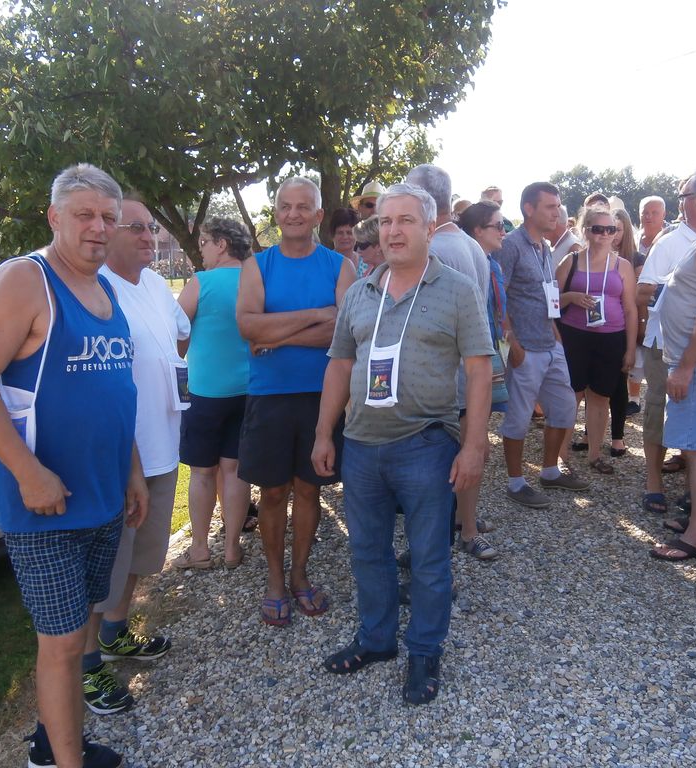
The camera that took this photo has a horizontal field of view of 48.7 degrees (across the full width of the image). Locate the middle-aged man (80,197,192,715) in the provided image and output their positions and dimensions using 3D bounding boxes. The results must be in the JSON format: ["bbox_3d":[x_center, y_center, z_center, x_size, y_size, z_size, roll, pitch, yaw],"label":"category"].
[{"bbox_3d":[-0.769,0.224,2.707,0.420,1.729,0.550,6,8,41],"label":"middle-aged man"}]

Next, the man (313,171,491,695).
[{"bbox_3d":[0.192,0.175,2.705,0.620,1.725,0.400,2,6,11],"label":"man"}]

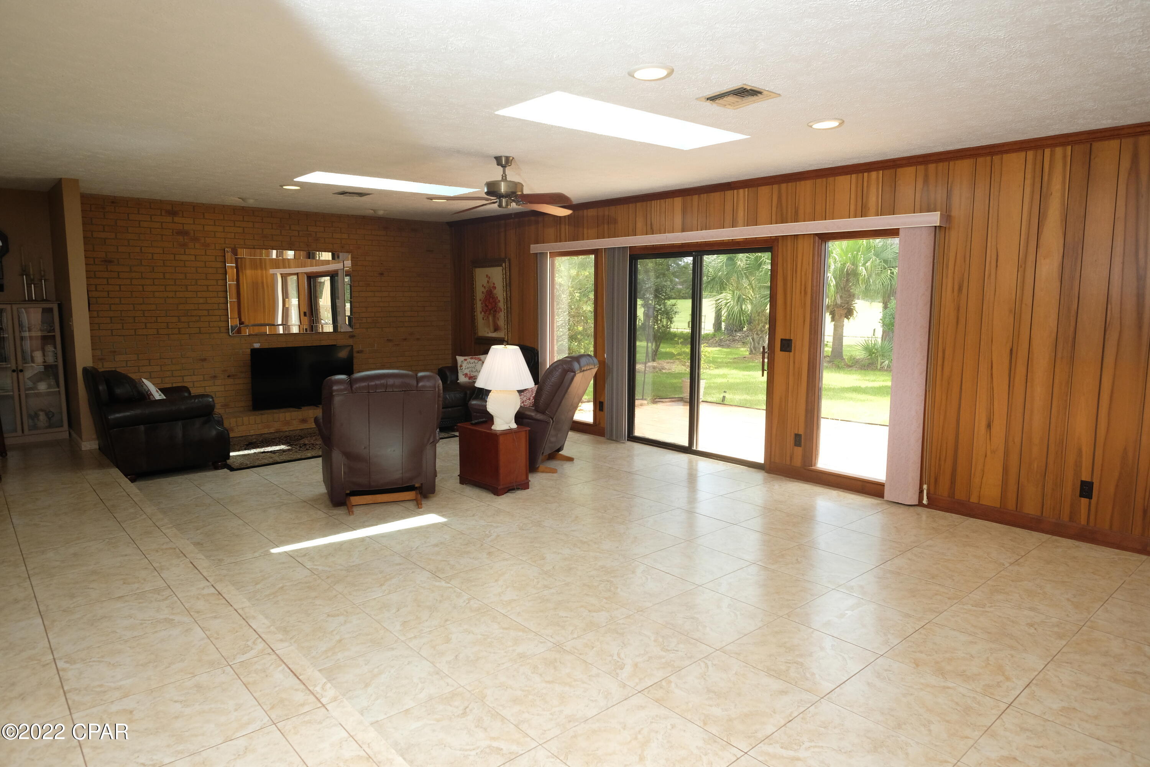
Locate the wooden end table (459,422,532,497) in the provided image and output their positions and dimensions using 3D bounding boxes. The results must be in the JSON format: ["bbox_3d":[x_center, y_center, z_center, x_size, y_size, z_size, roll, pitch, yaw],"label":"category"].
[{"bbox_3d":[-0.671,0.605,5.604,0.330,0.515,0.560,-6,9,-41],"label":"wooden end table"}]

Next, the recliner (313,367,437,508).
[{"bbox_3d":[-1.595,0.375,5.318,0.860,1.040,0.980,-3,8,-26],"label":"recliner"}]

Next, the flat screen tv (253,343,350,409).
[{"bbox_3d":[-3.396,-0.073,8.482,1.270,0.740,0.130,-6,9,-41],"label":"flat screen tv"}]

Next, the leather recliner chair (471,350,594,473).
[{"bbox_3d":[-0.377,0.234,6.468,1.000,1.050,0.860,2,7,19],"label":"leather recliner chair"}]

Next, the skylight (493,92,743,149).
[{"bbox_3d":[0.368,-1.699,4.347,1.640,0.080,0.570,-6,9,-41],"label":"skylight"}]

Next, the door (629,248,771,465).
[{"bbox_3d":[1.196,-0.293,6.722,0.120,2.030,1.760,-6,9,-41],"label":"door"}]

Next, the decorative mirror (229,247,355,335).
[{"bbox_3d":[-3.546,-1.146,8.475,1.520,1.040,0.050,-6,9,-41],"label":"decorative mirror"}]

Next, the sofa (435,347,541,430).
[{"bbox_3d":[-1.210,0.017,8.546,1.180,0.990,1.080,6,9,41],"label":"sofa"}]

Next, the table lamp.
[{"bbox_3d":[-0.584,0.021,5.458,0.485,0.700,0.485,0,7,0],"label":"table lamp"}]

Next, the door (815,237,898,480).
[{"bbox_3d":[2.276,-0.194,5.384,0.090,1.920,0.720,-6,9,-41],"label":"door"}]

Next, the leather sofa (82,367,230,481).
[{"bbox_3d":[-3.918,0.307,6.300,1.020,0.940,1.140,-6,9,-41],"label":"leather sofa"}]

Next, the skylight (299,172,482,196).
[{"bbox_3d":[-1.793,-1.962,6.551,1.610,0.080,0.550,-6,9,-41],"label":"skylight"}]

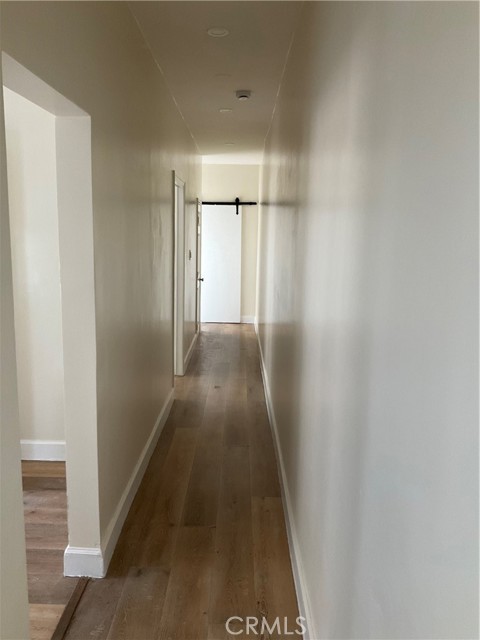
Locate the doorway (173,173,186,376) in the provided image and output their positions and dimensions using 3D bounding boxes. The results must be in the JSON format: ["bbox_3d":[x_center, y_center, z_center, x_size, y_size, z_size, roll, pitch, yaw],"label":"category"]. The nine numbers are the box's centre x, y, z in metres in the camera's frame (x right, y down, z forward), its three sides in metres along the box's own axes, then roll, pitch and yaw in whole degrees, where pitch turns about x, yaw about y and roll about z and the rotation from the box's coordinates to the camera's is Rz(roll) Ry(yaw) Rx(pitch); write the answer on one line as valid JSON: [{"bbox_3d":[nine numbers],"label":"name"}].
[{"bbox_3d":[-0.664,-0.341,5.343,0.140,2.090,0.950,1,9,0],"label":"doorway"}]

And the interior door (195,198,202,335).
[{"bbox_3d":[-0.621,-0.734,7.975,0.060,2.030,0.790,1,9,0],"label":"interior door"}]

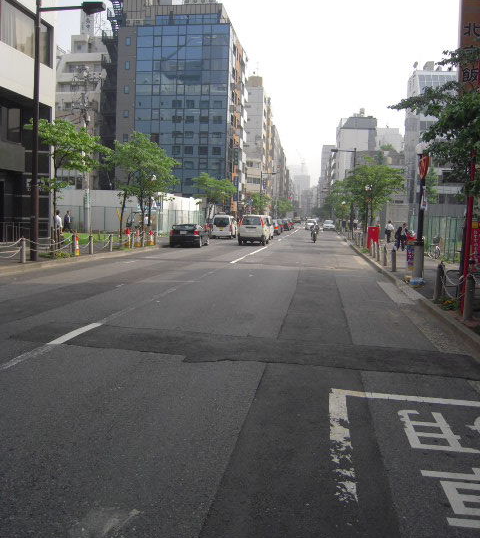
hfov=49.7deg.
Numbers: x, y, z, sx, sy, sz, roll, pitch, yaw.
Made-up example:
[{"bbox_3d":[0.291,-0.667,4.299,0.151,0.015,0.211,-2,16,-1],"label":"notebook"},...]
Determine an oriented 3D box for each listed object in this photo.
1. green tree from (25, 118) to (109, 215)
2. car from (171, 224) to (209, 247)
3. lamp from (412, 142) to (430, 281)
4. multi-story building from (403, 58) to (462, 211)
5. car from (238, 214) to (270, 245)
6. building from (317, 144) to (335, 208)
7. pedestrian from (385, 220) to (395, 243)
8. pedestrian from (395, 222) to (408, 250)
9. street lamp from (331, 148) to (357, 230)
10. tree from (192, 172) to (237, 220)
[{"bbox_3d":[-6.077,-2.792,18.213,2.700,4.800,2.700,3,6,8],"label":"green tree"},{"bbox_3d":[-2.634,-2.011,30.207,1.720,1.320,4.350,3,6,7],"label":"car"},{"bbox_3d":[5.308,-1.675,15.091,0.460,3.900,0.420,3,6,9],"label":"lamp"},{"bbox_3d":[28.878,-15.316,70.927,10.000,21.500,11.000,2,6,5],"label":"multi-story building"},{"bbox_3d":[1.154,-2.490,33.369,1.700,1.890,4.400,3,6,9],"label":"car"},{"bbox_3d":[39.603,-34.153,210.161,12.000,32.000,15.000,3,6,6],"label":"building"},{"bbox_3d":[11.310,-2.808,39.071,0.550,1.710,0.350,3,6,8],"label":"pedestrian"},{"bbox_3d":[9.201,-1.842,29.419,0.550,1.620,0.500,-1,7,-28],"label":"pedestrian"},{"bbox_3d":[9.856,-6.998,48.240,2.250,8.150,0.380,3,6,9],"label":"street lamp"},{"bbox_3d":[-2.206,-5.560,43.730,3.800,5.400,3.800,3,6,9],"label":"tree"}]

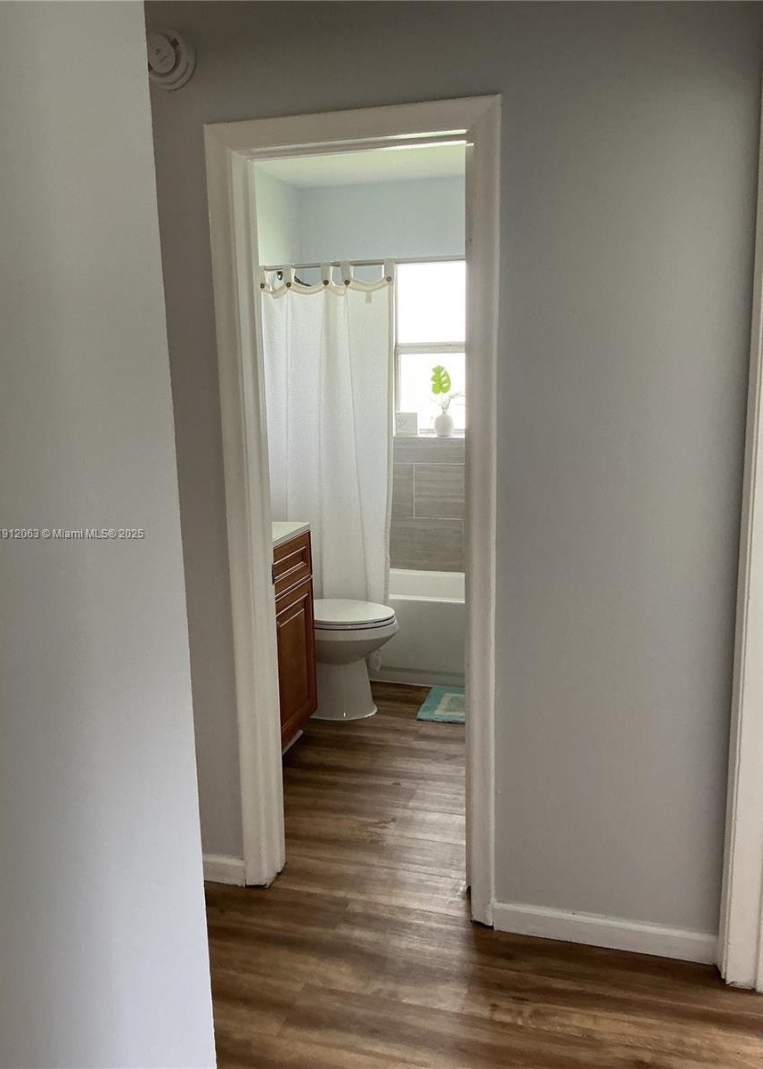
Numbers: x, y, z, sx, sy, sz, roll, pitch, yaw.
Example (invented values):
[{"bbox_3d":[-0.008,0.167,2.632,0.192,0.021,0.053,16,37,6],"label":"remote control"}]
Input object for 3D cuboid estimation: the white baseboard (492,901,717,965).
[{"bbox_3d":[0.586,1.046,2.371,0.578,0.086,0.014,2,11,16],"label":"white baseboard"}]

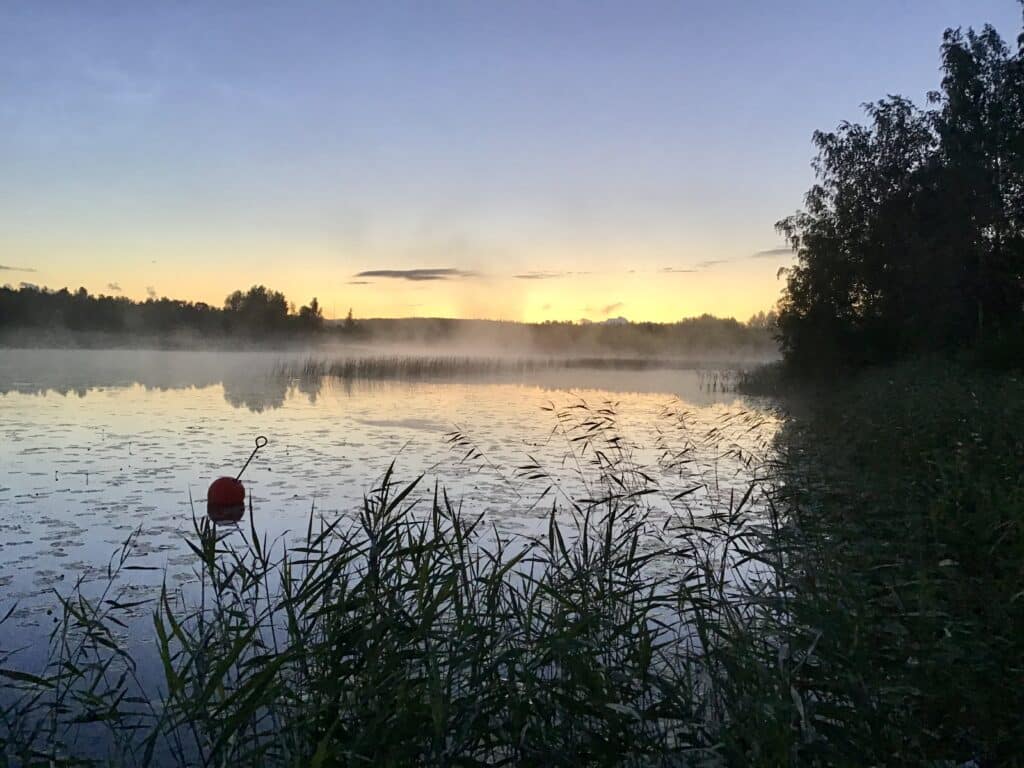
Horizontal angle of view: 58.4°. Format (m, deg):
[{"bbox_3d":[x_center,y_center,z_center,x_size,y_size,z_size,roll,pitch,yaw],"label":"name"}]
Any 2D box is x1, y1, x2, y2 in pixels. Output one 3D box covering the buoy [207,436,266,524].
[{"bbox_3d":[-2.844,0.953,9.600,0.392,0.958,0.392,33,0,-11],"label":"buoy"}]

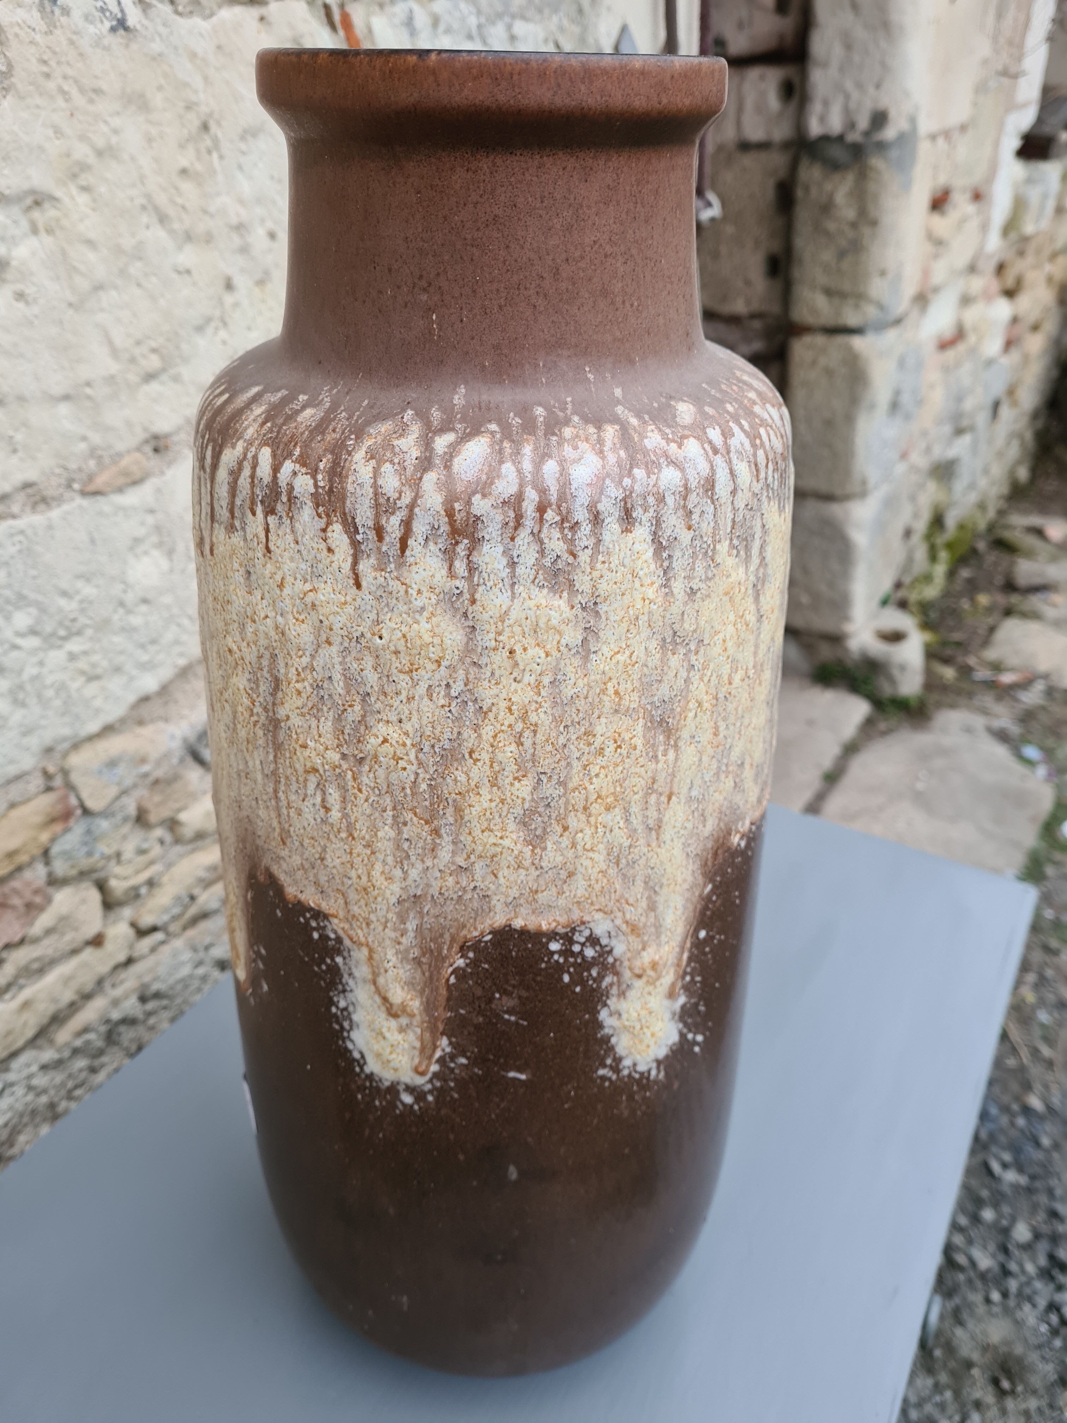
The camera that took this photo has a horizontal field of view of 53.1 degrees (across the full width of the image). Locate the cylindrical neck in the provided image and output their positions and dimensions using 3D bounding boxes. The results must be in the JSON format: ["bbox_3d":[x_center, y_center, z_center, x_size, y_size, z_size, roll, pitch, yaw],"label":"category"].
[{"bbox_3d":[-0.010,-0.118,0.247,0.102,0.059,0.102,0,32,-2],"label":"cylindrical neck"}]

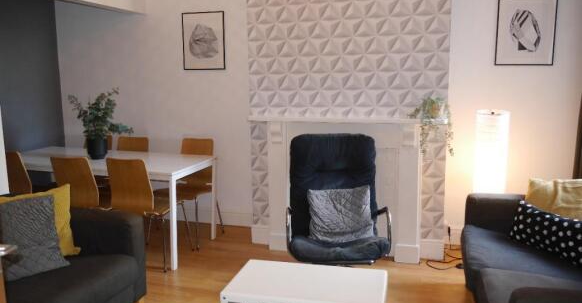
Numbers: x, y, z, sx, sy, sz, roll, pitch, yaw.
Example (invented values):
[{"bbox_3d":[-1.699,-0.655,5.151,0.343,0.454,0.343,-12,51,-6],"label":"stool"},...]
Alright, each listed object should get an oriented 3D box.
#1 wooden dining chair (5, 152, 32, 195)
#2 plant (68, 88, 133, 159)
[{"bbox_3d":[-2.183,0.382,3.961,0.450,0.850,0.540,3,10,15],"label":"wooden dining chair"},{"bbox_3d":[-1.571,-0.229,3.892,0.510,0.594,0.430,0,9,0],"label":"plant"}]

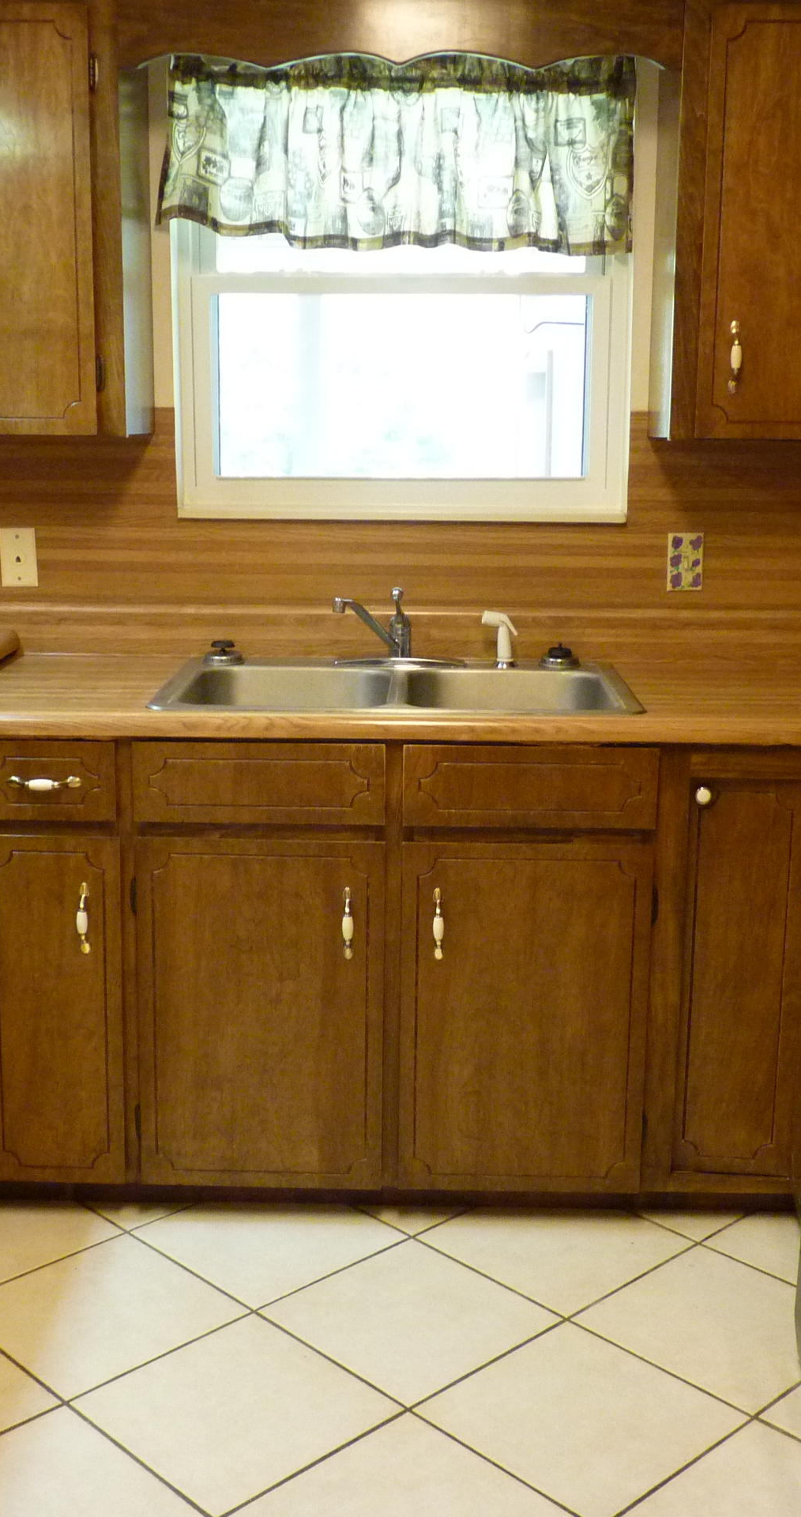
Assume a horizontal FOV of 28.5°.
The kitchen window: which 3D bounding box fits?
[{"bbox_3d":[0.005,-0.902,3.075,0.903,0.876,0.100,1,12,0],"label":"kitchen window"}]

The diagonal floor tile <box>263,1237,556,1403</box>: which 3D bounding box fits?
[{"bbox_3d":[0.016,0.879,2.477,0.339,0.010,0.339,-11,16,-43],"label":"diagonal floor tile"}]

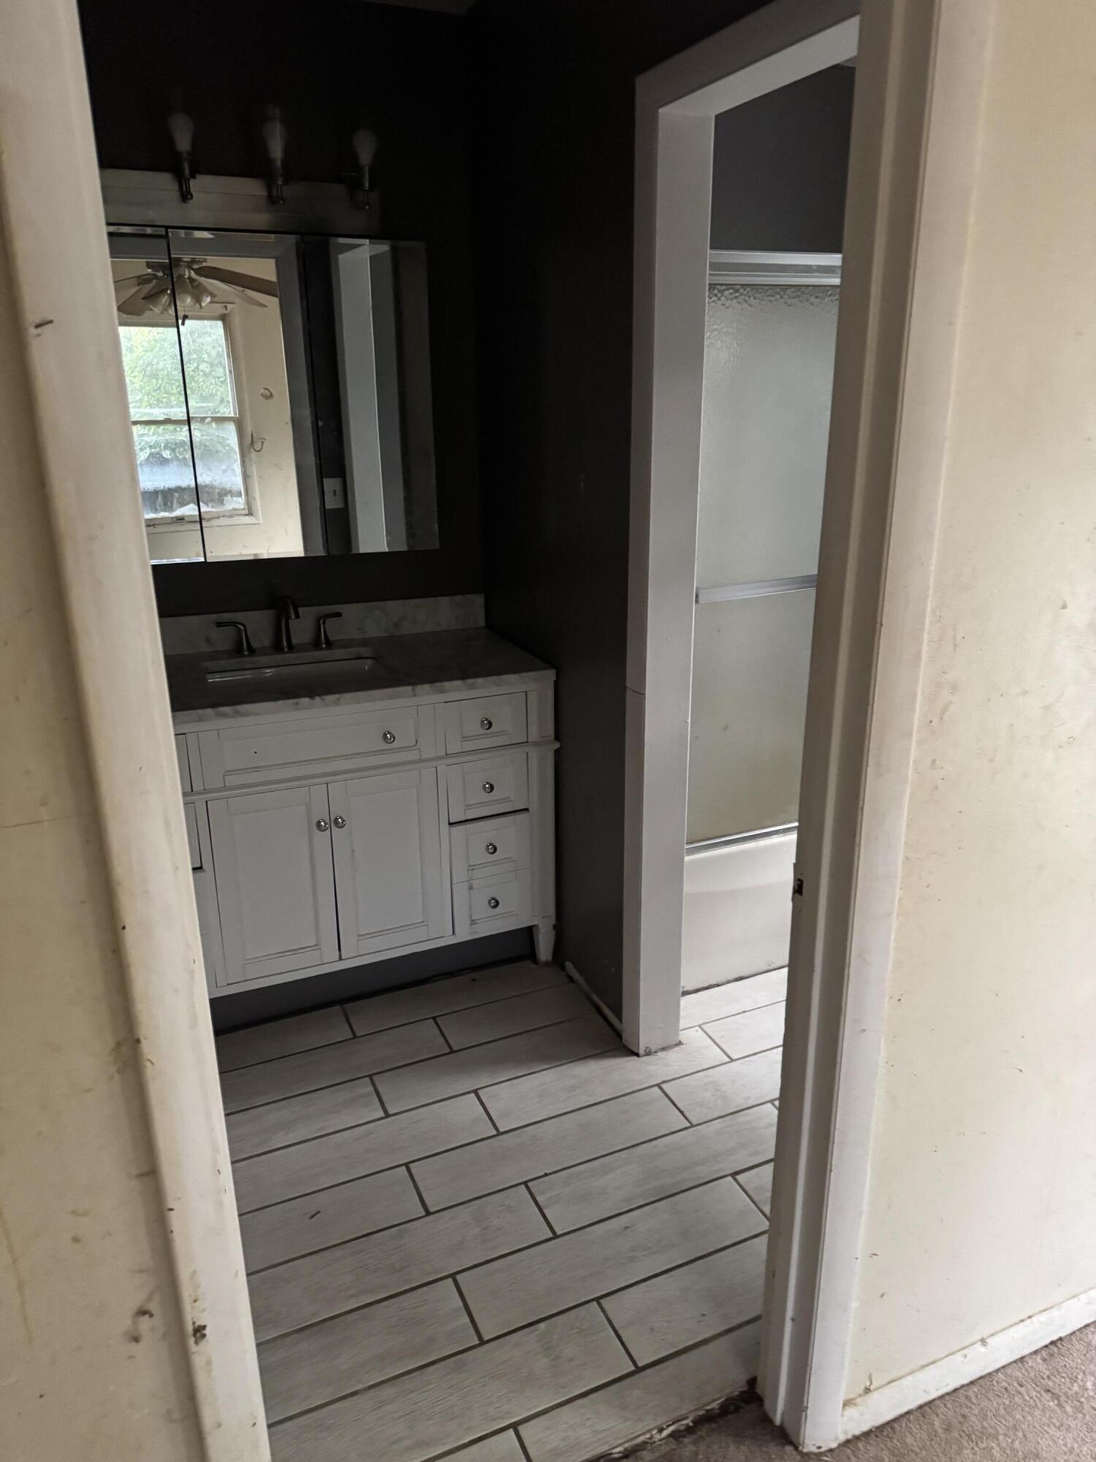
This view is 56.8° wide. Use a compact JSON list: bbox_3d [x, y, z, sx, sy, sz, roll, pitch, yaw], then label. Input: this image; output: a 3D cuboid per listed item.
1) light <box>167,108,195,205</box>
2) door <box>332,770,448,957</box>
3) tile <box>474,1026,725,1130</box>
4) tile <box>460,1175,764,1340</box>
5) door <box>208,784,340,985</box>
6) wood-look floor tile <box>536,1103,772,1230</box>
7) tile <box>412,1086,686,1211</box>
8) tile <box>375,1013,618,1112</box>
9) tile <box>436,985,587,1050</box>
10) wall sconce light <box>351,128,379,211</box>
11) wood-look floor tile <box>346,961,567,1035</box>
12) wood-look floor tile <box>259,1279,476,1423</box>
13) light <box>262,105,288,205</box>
[{"bbox_3d":[-0.858,-1.349,2.389,0.066,0.190,0.095,-9,20,-22],"label":"light"},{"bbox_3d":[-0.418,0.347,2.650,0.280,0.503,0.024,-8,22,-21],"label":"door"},{"bbox_3d":[0.143,0.829,2.426,0.606,0.010,0.151,-9,20,-22],"label":"tile"},{"bbox_3d":[0.135,0.997,1.935,0.606,0.010,0.151,-9,20,-22],"label":"tile"},{"bbox_3d":[-0.672,0.378,2.509,0.285,0.494,0.020,-9,20,-22],"label":"door"},{"bbox_3d":[0.267,0.949,2.209,0.610,0.010,0.152,-9,22,-22],"label":"wood-look floor tile"},{"bbox_3d":[0.007,0.929,2.262,0.610,0.010,0.152,-9,22,-22],"label":"tile"},{"bbox_3d":[-0.114,0.813,2.483,0.606,0.010,0.151,-9,20,-22],"label":"tile"},{"bbox_3d":[-0.086,0.766,2.707,0.400,0.010,0.152,-9,22,-22],"label":"tile"},{"bbox_3d":[-0.462,-1.412,2.551,0.066,0.180,0.095,-9,20,-22],"label":"wall sconce light"},{"bbox_3d":[-0.246,0.732,2.802,0.611,0.010,0.152,-9,22,-22],"label":"wood-look floor tile"},{"bbox_3d":[-0.425,1.082,1.705,0.606,0.010,0.151,-9,20,-22],"label":"wood-look floor tile"},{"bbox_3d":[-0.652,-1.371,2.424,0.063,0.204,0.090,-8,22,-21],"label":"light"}]

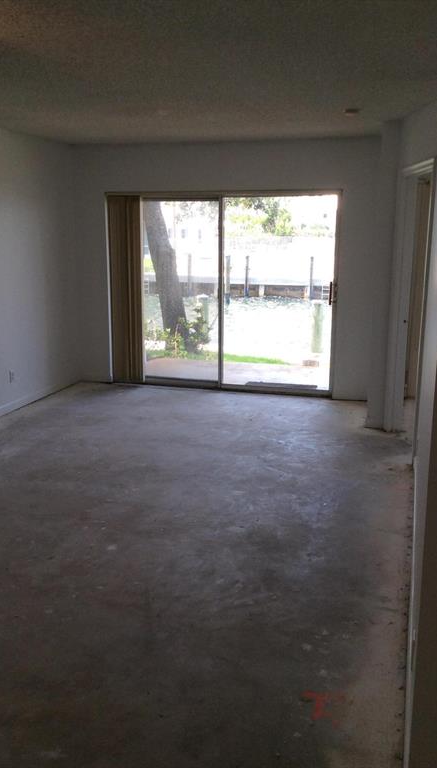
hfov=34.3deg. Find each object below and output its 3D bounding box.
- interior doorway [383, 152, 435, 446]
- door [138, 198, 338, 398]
[{"bbox_3d":[1.446,-0.533,5.284,0.140,2.100,0.920,0,12,-1],"label":"interior doorway"},{"bbox_3d":[0.023,-0.926,7.288,2.399,2.030,0.100,4,12,15],"label":"door"}]

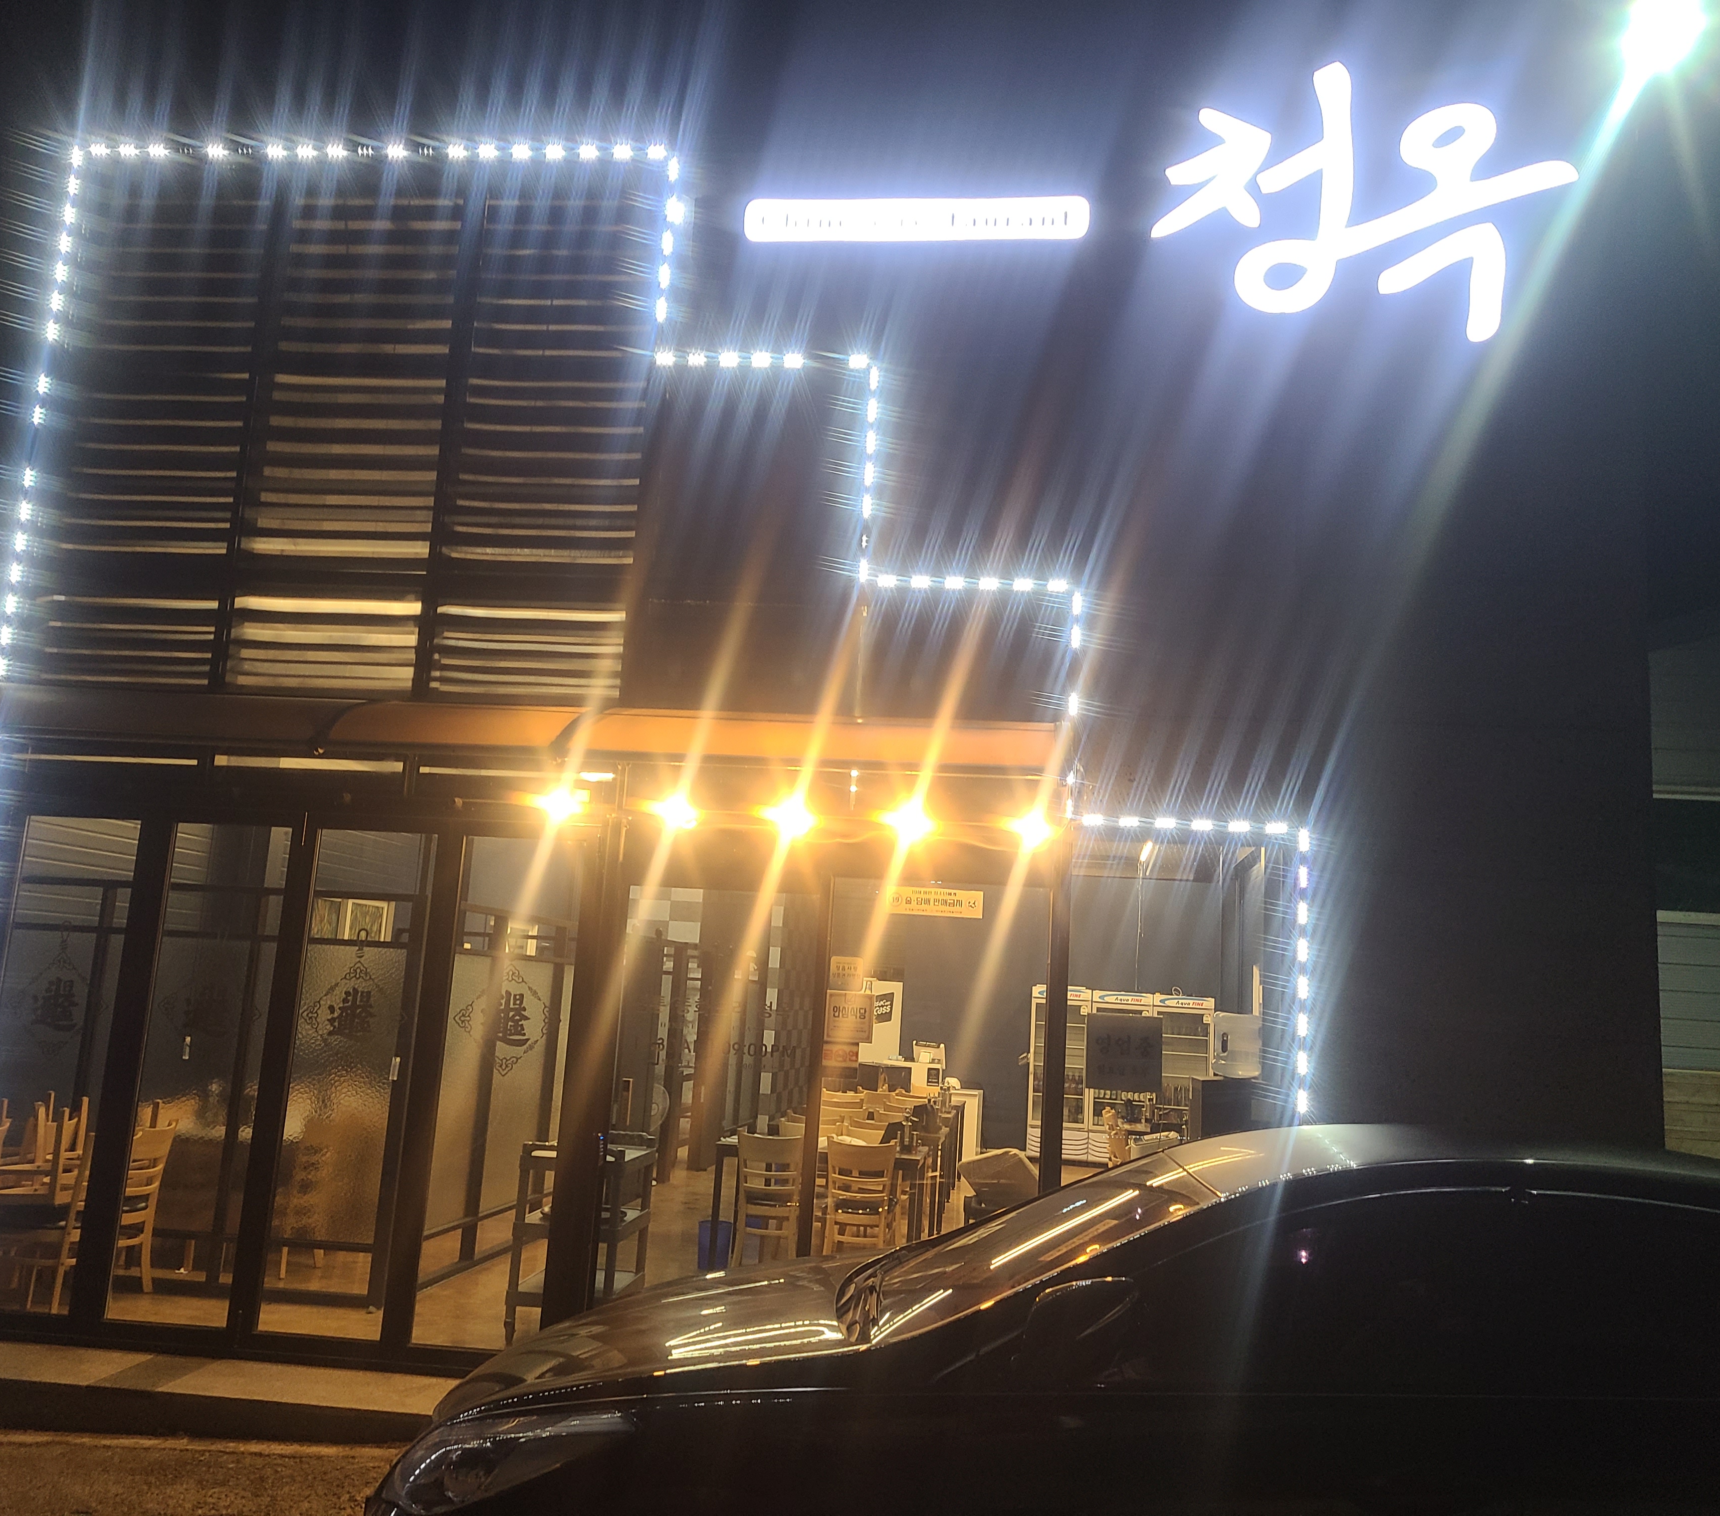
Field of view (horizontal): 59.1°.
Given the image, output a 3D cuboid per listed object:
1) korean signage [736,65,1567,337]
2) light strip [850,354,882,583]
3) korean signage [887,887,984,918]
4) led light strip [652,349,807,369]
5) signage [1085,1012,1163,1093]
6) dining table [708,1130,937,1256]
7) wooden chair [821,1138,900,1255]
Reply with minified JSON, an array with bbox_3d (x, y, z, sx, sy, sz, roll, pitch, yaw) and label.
[{"bbox_3d":[1.269,-2.427,6.593,3.562,1.312,0.120,2,-10,5],"label":"korean signage"},{"bbox_3d":[0.039,-1.265,6.538,0.050,1.010,0.030,2,-10,5],"label":"light strip"},{"bbox_3d":[0.309,0.595,6.222,0.395,0.107,0.010,2,-10,5],"label":"korean signage"},{"bbox_3d":[-0.579,-1.751,6.682,0.697,0.050,0.030,2,-10,5],"label":"led light strip"},{"bbox_3d":[1.056,1.174,6.039,0.300,0.290,0.015,2,-10,5],"label":"signage"},{"bbox_3d":[-0.197,2.686,8.993,1.200,0.740,0.750,1,-10,10],"label":"dining table"},{"bbox_3d":[0.034,2.583,8.625,0.430,0.840,0.500,1,-10,10],"label":"wooden chair"}]

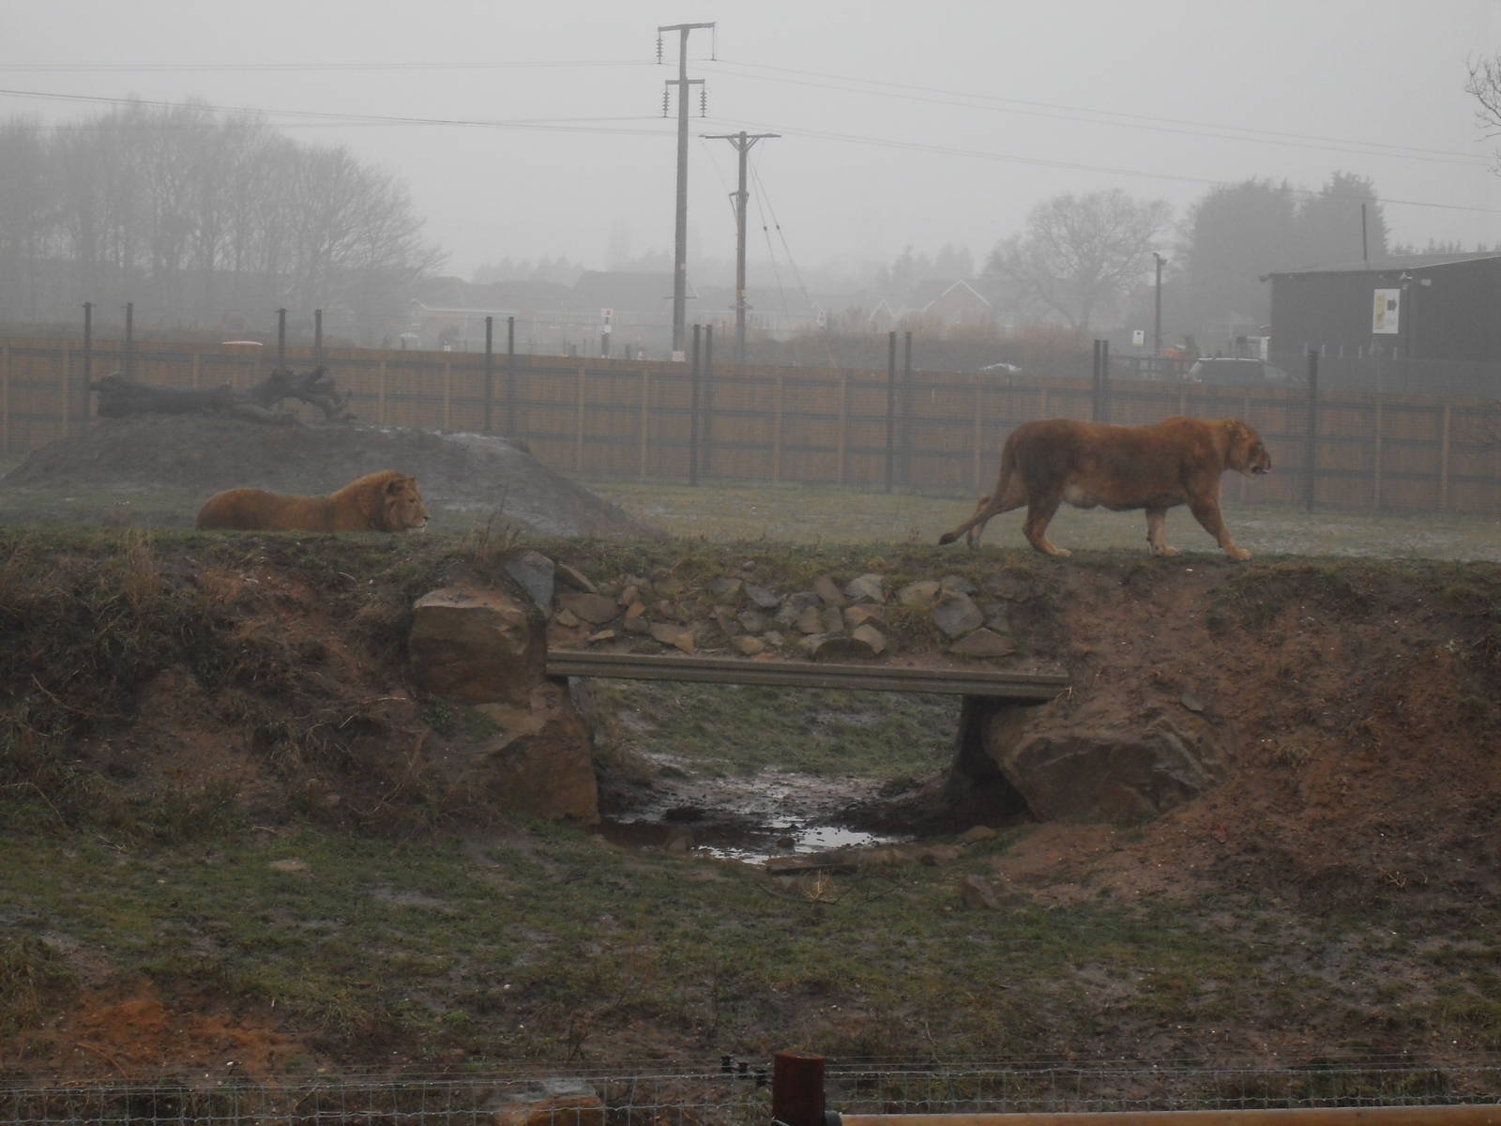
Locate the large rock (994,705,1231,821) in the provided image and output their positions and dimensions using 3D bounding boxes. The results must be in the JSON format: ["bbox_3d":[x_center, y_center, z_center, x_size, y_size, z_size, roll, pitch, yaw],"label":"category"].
[{"bbox_3d":[2.255,1.267,30.500,1.500,0.780,1.000,1,3,0],"label":"large rock"}]

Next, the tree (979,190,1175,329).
[{"bbox_3d":[21.034,-18.240,310.000,12.000,11.600,11.000,1,3,0],"label":"tree"}]

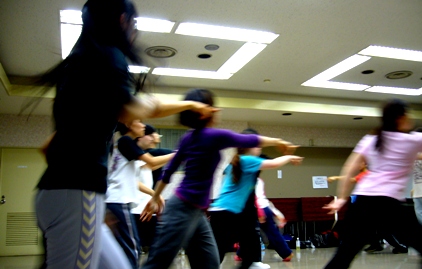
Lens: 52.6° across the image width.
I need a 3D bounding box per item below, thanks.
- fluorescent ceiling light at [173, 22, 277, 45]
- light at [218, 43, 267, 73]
[{"bbox_3d":[0.200,-1.244,5.206,1.250,0.070,0.290,2,-11,-18],"label":"fluorescent ceiling light"},{"bbox_3d":[0.420,-1.088,6.087,0.290,0.070,1.220,2,-11,-18],"label":"light"}]

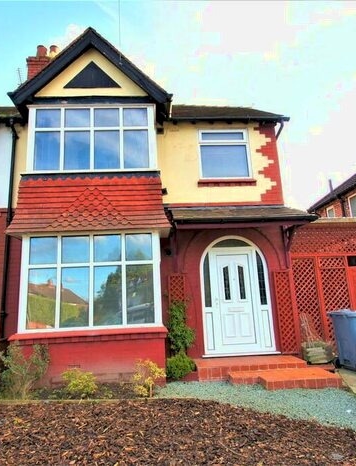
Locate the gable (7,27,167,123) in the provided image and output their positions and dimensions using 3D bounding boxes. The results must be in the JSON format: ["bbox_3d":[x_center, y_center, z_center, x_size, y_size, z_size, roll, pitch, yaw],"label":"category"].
[{"bbox_3d":[-1.681,-3.059,5.955,3.009,1.775,0.867,-2,-12,-4],"label":"gable"}]

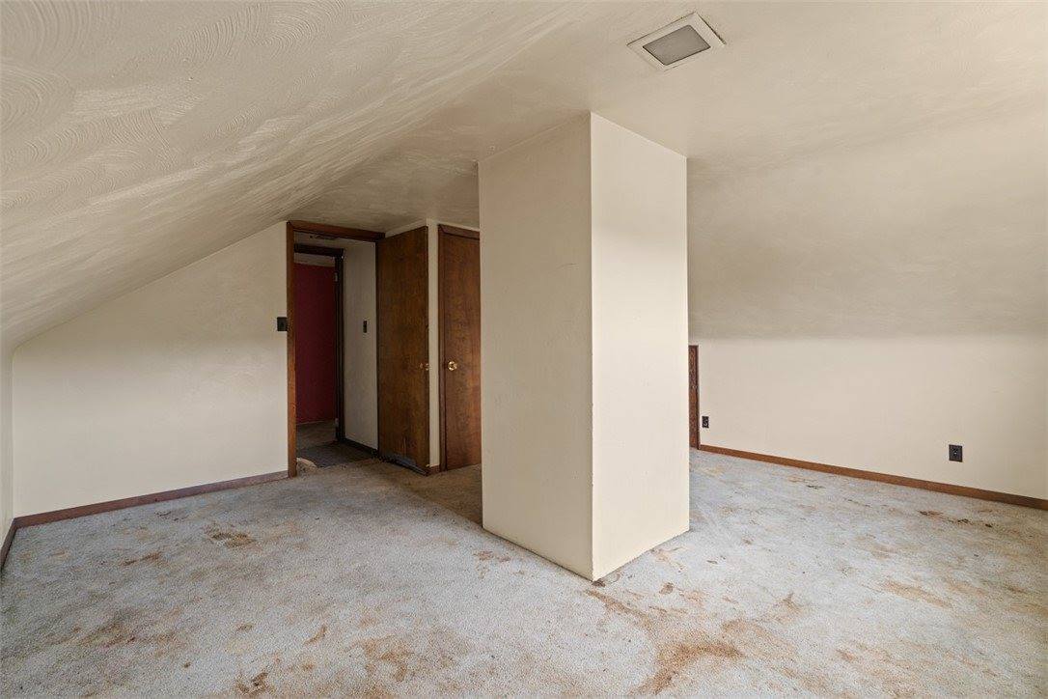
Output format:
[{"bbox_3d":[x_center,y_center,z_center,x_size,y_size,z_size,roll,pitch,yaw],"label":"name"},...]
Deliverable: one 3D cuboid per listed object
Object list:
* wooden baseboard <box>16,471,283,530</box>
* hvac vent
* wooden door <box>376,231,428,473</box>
[{"bbox_3d":[-2.470,1.020,3.274,1.506,0.072,0.014,-1,1,-43],"label":"wooden baseboard"},{"bbox_3d":[0.534,-1.061,1.634,0.237,0.020,0.232,0,1,44],"label":"hvac vent"},{"bbox_3d":[-1.051,0.013,4.068,0.760,2.026,0.036,0,1,43],"label":"wooden door"}]

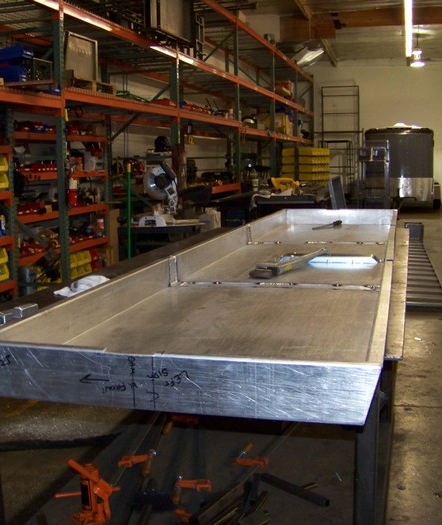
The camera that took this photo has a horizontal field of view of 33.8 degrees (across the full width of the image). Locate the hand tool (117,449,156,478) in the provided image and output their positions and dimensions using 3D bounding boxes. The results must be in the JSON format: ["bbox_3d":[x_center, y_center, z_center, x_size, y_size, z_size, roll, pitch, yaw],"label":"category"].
[{"bbox_3d":[-0.398,0.962,3.508,0.168,0.050,0.165,-16,6,8],"label":"hand tool"}]

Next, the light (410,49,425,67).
[{"bbox_3d":[4.944,-5.148,18.300,0.380,0.410,0.380,1,8,15],"label":"light"}]

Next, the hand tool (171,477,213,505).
[{"bbox_3d":[-0.130,1.019,3.261,0.175,0.050,0.190,-1,8,2],"label":"hand tool"}]

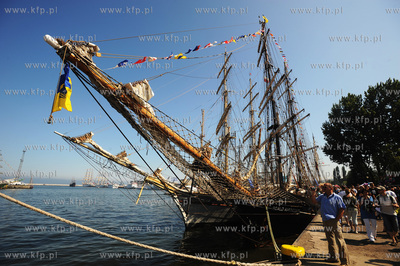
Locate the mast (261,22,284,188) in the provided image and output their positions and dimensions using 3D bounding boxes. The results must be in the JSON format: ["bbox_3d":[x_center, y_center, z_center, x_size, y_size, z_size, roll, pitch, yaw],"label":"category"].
[{"bbox_3d":[10.358,-5.379,27.155,0.600,26.000,0.600,-11,-19,35],"label":"mast"}]

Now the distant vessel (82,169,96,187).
[{"bbox_3d":[-284.000,114.998,486.947,12.000,43.000,75.000,14,-21,-41],"label":"distant vessel"}]

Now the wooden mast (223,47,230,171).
[{"bbox_3d":[4.060,-3.229,29.311,0.500,23.220,0.500,-11,-21,35],"label":"wooden mast"}]

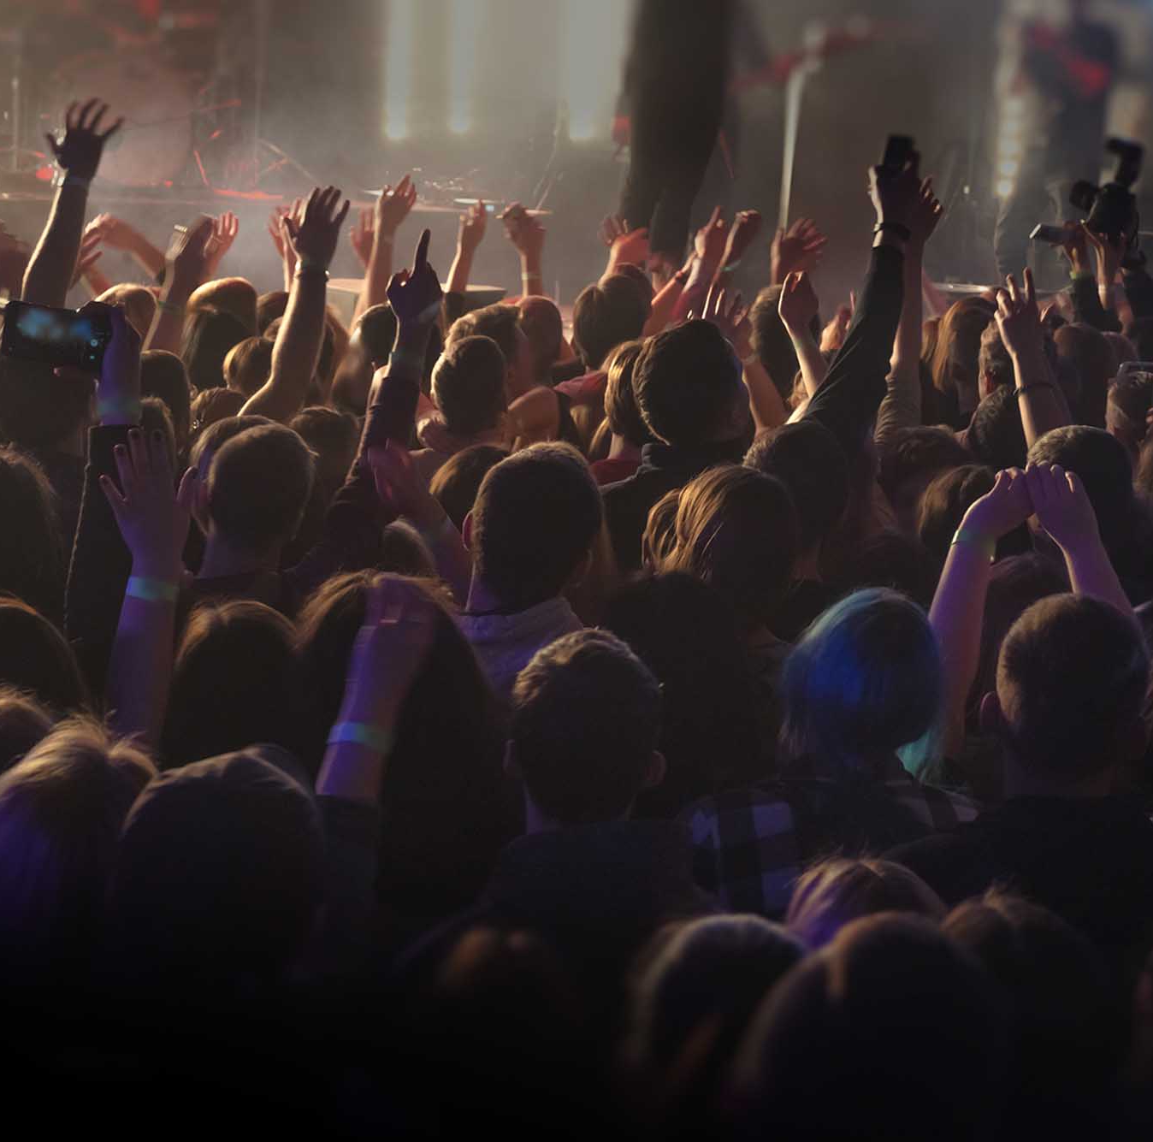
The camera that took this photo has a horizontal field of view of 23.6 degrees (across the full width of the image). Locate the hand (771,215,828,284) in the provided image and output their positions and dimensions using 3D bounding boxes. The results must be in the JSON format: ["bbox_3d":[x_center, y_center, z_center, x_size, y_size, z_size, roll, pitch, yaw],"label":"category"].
[{"bbox_3d":[0.518,-0.746,6.400,0.120,0.155,0.080,15,10,-3],"label":"hand"}]

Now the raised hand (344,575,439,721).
[{"bbox_3d":[-0.190,0.078,2.850,0.080,0.145,0.075,15,-6,-2],"label":"raised hand"}]

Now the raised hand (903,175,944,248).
[{"bbox_3d":[0.649,-0.677,5.200,0.090,0.140,0.080,6,6,0],"label":"raised hand"}]

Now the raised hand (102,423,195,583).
[{"bbox_3d":[-0.562,-0.088,3.600,0.122,0.200,0.060,-1,6,0],"label":"raised hand"}]

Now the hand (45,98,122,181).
[{"bbox_3d":[-1.000,-0.876,5.600,0.150,0.165,0.075,5,3,0],"label":"hand"}]

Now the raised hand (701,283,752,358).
[{"bbox_3d":[0.316,-0.527,5.800,0.090,0.165,0.060,-18,-6,3],"label":"raised hand"}]

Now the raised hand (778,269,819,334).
[{"bbox_3d":[0.483,-0.586,6.000,0.088,0.138,0.075,-3,-1,0],"label":"raised hand"}]

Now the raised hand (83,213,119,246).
[{"bbox_3d":[-1.450,-1.043,8.400,0.090,0.095,0.110,-19,-2,-16],"label":"raised hand"}]

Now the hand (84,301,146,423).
[{"bbox_3d":[-0.637,-0.287,3.800,0.083,0.170,0.090,-4,11,-20],"label":"hand"}]

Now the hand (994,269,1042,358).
[{"bbox_3d":[0.865,-0.503,5.400,0.090,0.175,0.070,-5,11,1],"label":"hand"}]

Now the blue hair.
[{"bbox_3d":[0.367,0.144,3.550,0.205,0.235,0.225,1,11,5],"label":"blue hair"}]

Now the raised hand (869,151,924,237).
[{"bbox_3d":[0.533,-0.629,4.600,0.090,0.145,0.090,3,11,-1],"label":"raised hand"}]

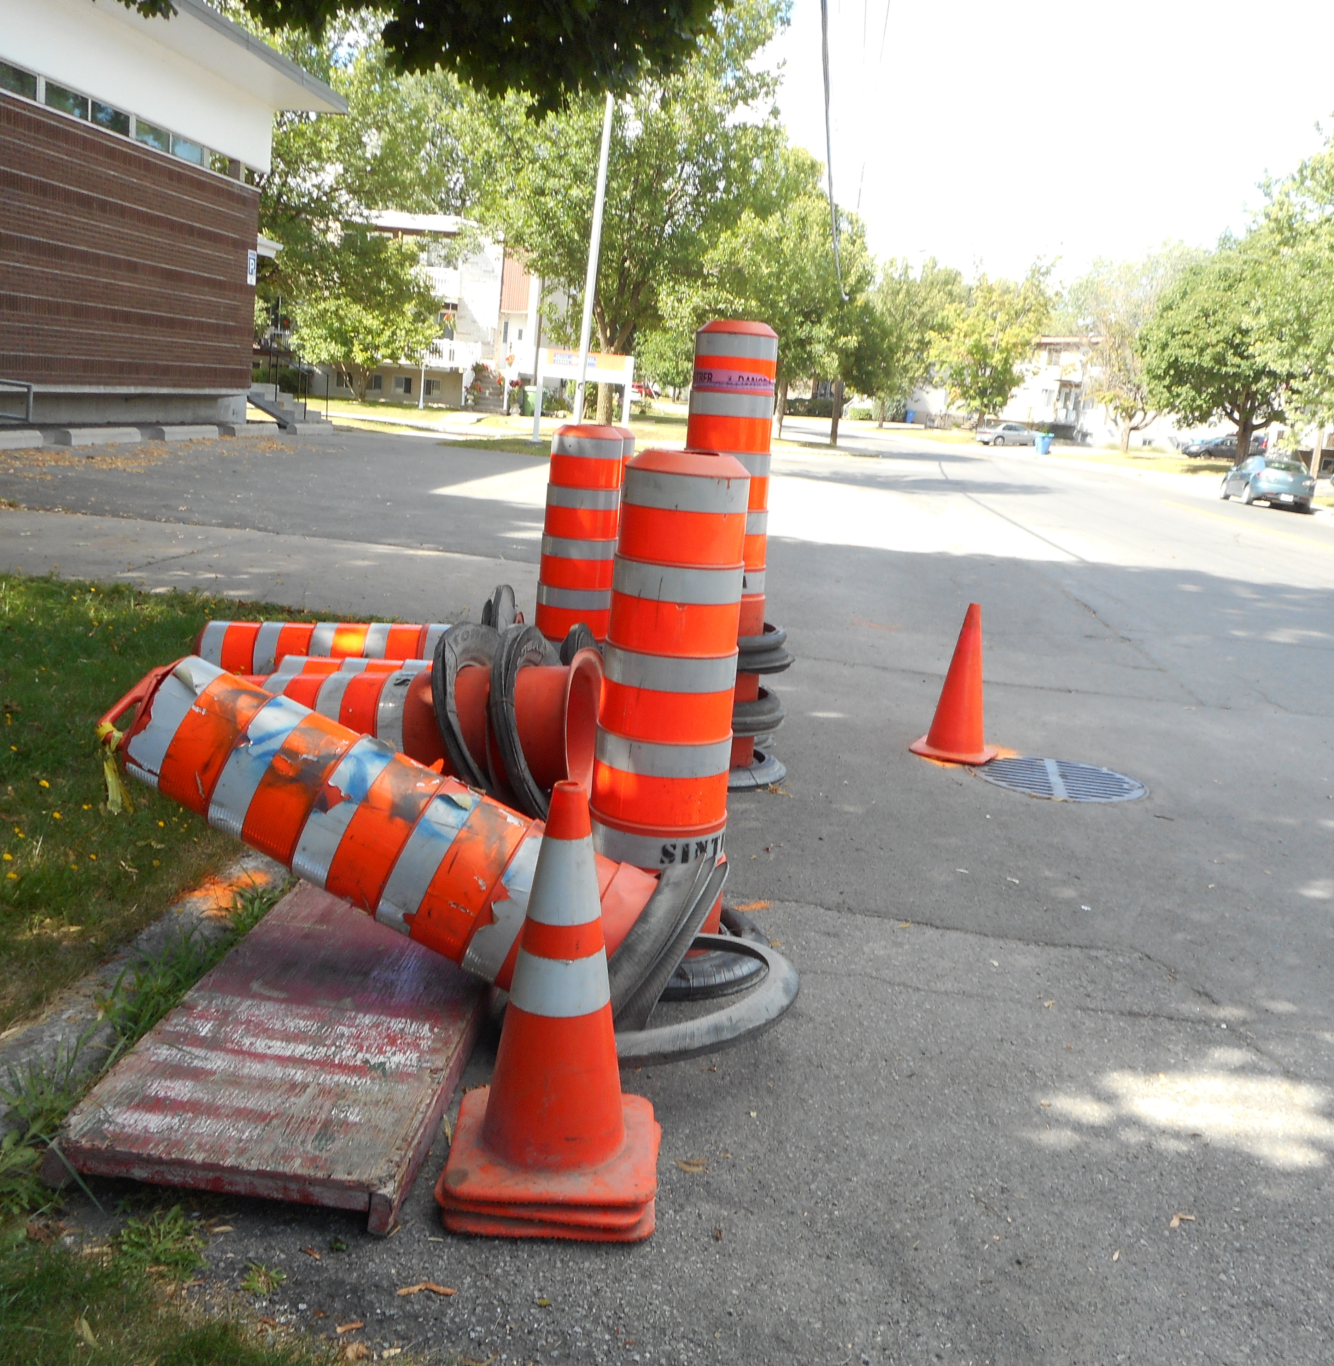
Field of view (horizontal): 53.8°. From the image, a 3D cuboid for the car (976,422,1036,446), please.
[{"bbox_3d":[21.369,-15.240,81.049,4.600,1.420,1.760,2,13,-15],"label":"car"}]

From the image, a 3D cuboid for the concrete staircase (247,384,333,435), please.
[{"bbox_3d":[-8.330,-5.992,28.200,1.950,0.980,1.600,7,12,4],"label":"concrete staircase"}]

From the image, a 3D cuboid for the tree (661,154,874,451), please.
[{"bbox_3d":[4.655,-16.679,57.000,9.300,12.200,9.300,6,12,0],"label":"tree"}]

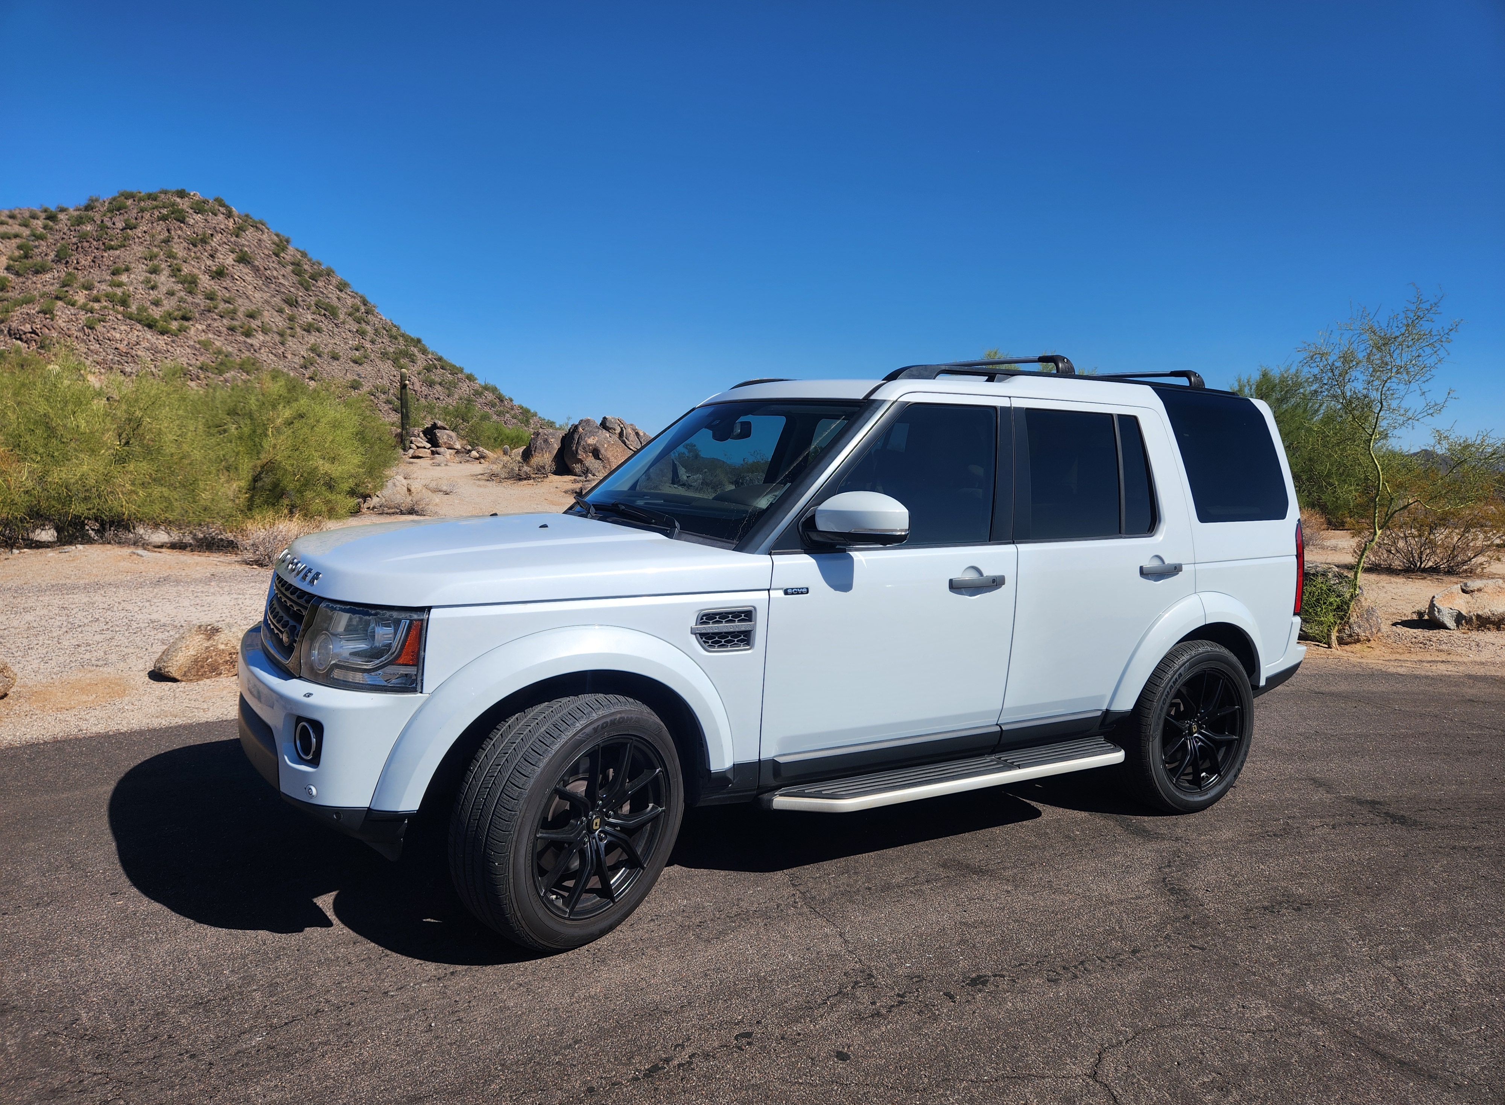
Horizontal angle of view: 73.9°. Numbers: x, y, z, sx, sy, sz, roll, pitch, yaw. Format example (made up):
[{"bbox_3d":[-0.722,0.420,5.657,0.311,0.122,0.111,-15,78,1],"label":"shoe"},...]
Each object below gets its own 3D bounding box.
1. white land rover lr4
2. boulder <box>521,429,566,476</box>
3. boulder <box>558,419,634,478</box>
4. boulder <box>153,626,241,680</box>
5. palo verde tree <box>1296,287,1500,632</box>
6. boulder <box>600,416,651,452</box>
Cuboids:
[{"bbox_3d":[0.409,0.115,4.521,4.830,1.950,2.080,-1,7,-30],"label":"white land rover lr4"},{"bbox_3d":[-7.138,-3.468,34.300,1.550,1.600,1.400,1,6,-12],"label":"boulder"},{"bbox_3d":[-5.213,-3.590,34.500,2.750,1.950,2.100,1,6,-9],"label":"boulder"},{"bbox_3d":[-3.450,0.632,6.400,0.680,0.310,0.500,-1,7,-28],"label":"boulder"},{"bbox_3d":[5.933,-0.849,9.200,1.750,3.150,1.650,6,7,32],"label":"palo verde tree"},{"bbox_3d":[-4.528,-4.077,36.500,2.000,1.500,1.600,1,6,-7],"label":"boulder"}]

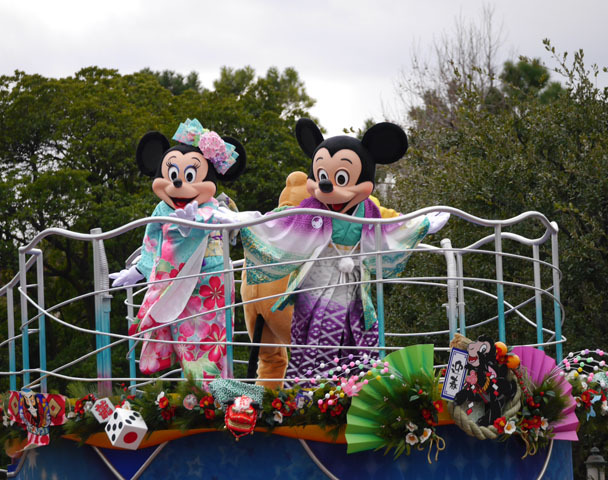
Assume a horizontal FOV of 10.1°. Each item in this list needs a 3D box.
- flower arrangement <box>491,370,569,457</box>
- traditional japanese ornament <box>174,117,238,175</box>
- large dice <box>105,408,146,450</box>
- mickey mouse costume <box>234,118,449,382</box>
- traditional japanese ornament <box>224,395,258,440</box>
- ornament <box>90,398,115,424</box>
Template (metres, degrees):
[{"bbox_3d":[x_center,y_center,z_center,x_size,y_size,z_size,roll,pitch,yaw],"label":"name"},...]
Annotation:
[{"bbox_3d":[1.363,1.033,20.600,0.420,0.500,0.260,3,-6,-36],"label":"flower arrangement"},{"bbox_3d":[-0.599,-0.568,20.900,0.390,0.190,0.180,34,-3,9],"label":"traditional japanese ornament"},{"bbox_3d":[-1.051,1.122,20.400,0.160,0.160,0.160,12,34,-29],"label":"large dice"},{"bbox_3d":[0.229,0.125,21.000,1.300,1.700,0.680,-1,-5,3],"label":"mickey mouse costume"},{"bbox_3d":[-0.367,1.043,20.200,0.190,0.250,0.200,8,3,4],"label":"traditional japanese ornament"},{"bbox_3d":[-1.192,1.019,20.500,0.125,0.148,0.050,-35,-2,5],"label":"ornament"}]

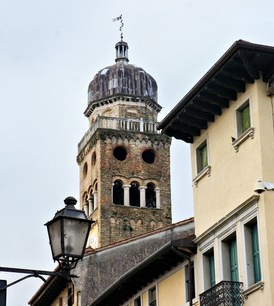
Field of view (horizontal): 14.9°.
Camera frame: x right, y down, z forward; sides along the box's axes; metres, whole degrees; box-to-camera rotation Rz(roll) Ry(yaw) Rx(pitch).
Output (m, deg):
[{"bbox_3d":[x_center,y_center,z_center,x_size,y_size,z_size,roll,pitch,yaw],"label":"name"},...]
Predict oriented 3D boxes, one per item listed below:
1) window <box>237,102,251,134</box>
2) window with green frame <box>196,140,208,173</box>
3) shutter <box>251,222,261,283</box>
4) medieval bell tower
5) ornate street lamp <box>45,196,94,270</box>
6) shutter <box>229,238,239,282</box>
[{"bbox_3d":[3.086,-0.930,29.052,0.140,0.836,0.908,5,-21,-17],"label":"window"},{"bbox_3d":[2.122,0.146,31.901,0.120,0.833,0.855,5,-21,-17],"label":"window with green frame"},{"bbox_3d":[3.204,2.662,27.739,0.140,1.776,0.842,5,-21,-17],"label":"shutter"},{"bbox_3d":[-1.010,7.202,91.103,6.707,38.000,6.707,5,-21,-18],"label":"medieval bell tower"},{"bbox_3d":[-0.774,0.917,12.000,0.430,0.870,0.430,7,-22,-22],"label":"ornate street lamp"},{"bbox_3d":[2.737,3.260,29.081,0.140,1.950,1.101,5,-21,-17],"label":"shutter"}]

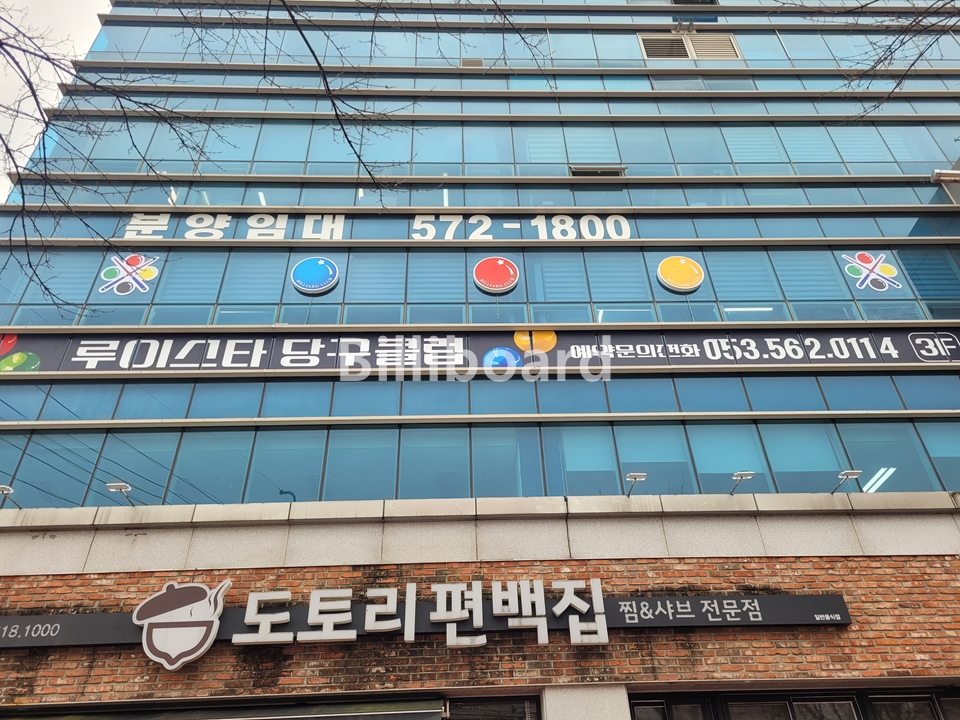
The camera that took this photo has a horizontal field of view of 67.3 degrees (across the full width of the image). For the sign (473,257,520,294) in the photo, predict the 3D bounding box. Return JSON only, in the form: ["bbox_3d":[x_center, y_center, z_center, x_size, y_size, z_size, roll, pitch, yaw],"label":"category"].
[{"bbox_3d":[0.264,-1.366,11.682,0.741,0.755,0.100,-1,-38,-2],"label":"sign"}]

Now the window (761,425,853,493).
[{"bbox_3d":[4.645,1.383,10.215,1.138,1.153,0.080,0,-38,-2],"label":"window"}]

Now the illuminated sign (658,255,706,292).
[{"bbox_3d":[3.280,-1.395,11.815,0.781,0.758,0.100,-1,-38,-2],"label":"illuminated sign"}]

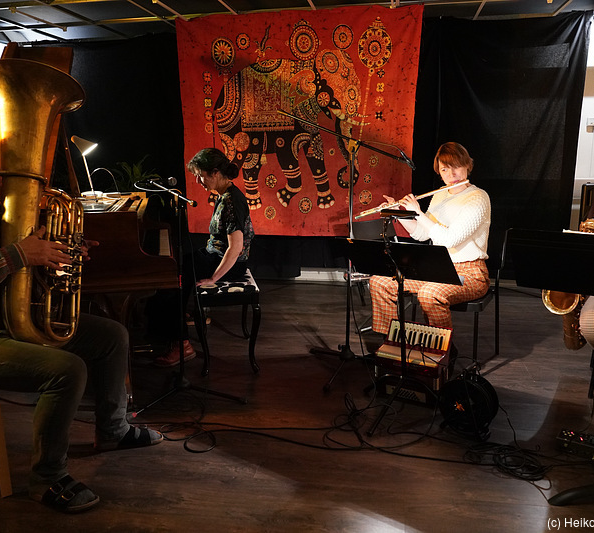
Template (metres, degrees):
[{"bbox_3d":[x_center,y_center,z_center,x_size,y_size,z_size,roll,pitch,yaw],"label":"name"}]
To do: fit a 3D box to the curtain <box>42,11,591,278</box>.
[{"bbox_3d":[-0.100,-1.087,5.293,5.300,2.420,0.150,2,10,11],"label":"curtain"}]

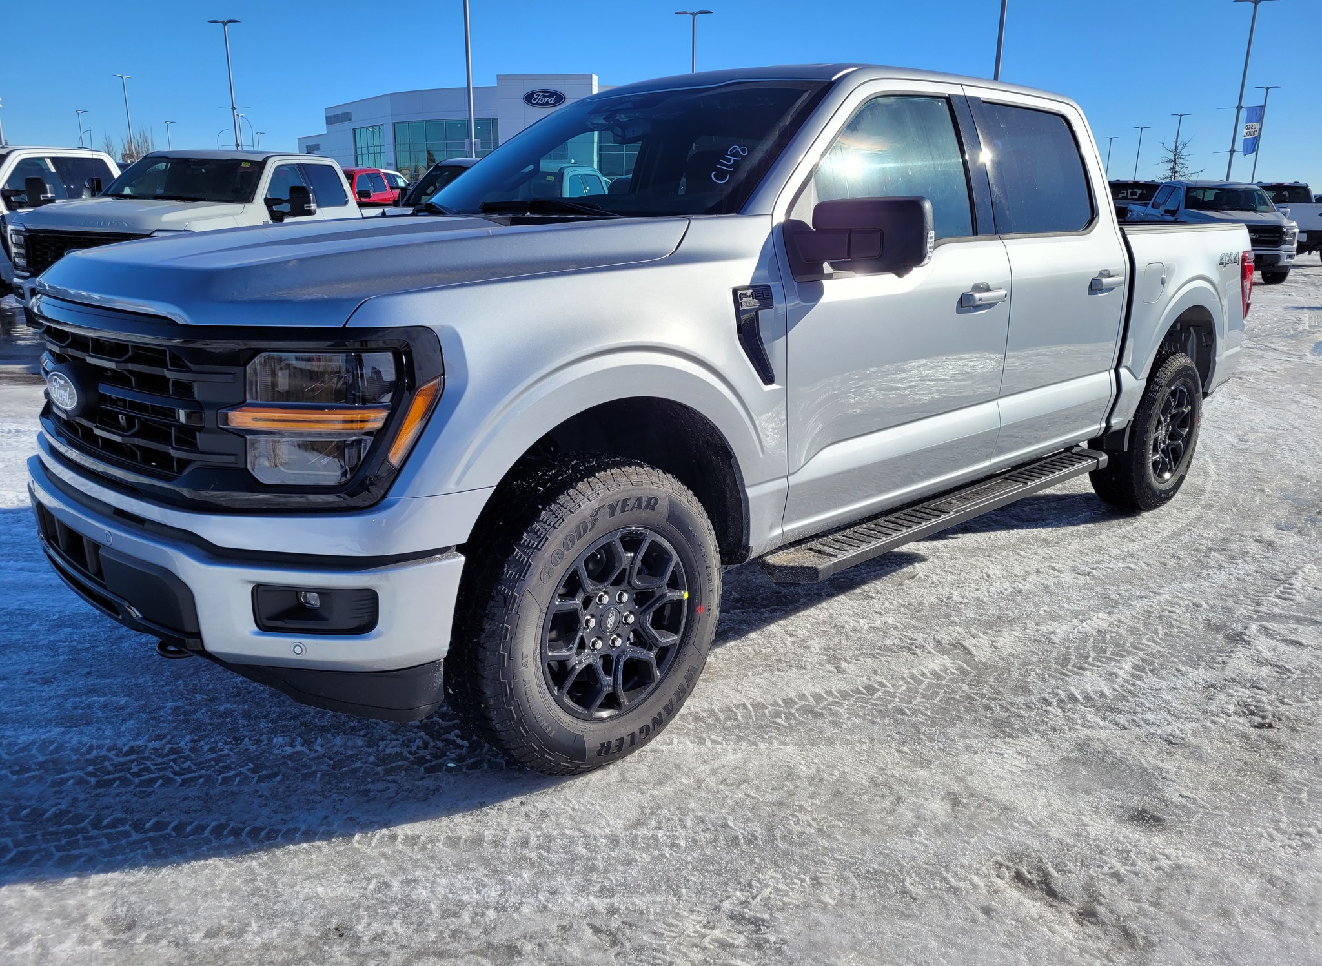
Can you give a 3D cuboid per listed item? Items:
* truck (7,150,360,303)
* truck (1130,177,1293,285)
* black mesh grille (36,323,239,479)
[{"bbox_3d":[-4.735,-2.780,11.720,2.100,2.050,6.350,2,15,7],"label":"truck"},{"bbox_3d":[11.910,-5.600,21.830,2.050,1.950,5.880,3,17,10],"label":"truck"},{"bbox_3d":[-1.358,-0.225,2.492,0.200,0.370,1.080,-13,19,-42],"label":"black mesh grille"}]

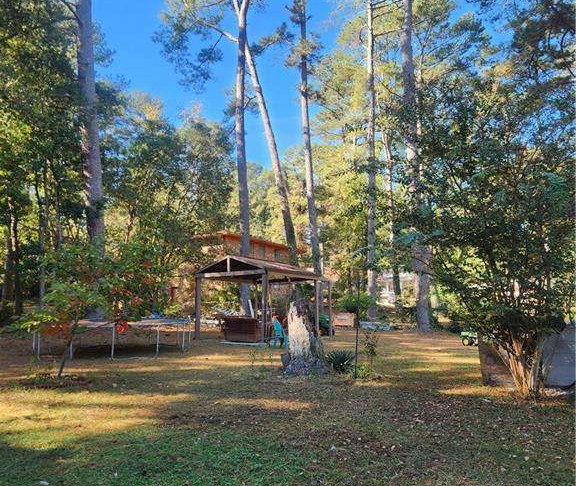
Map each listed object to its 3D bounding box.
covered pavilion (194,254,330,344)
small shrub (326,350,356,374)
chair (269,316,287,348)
[{"bbox_3d":[-0.778,2.268,20.730,3.259,3.072,5.296,-4,-9,31],"label":"covered pavilion"},{"bbox_3d":[1.070,2.415,10.400,0.570,0.480,0.550,0,-7,0],"label":"small shrub"},{"bbox_3d":[-0.241,2.876,16.400,0.800,0.930,0.700,3,-8,-20],"label":"chair"}]

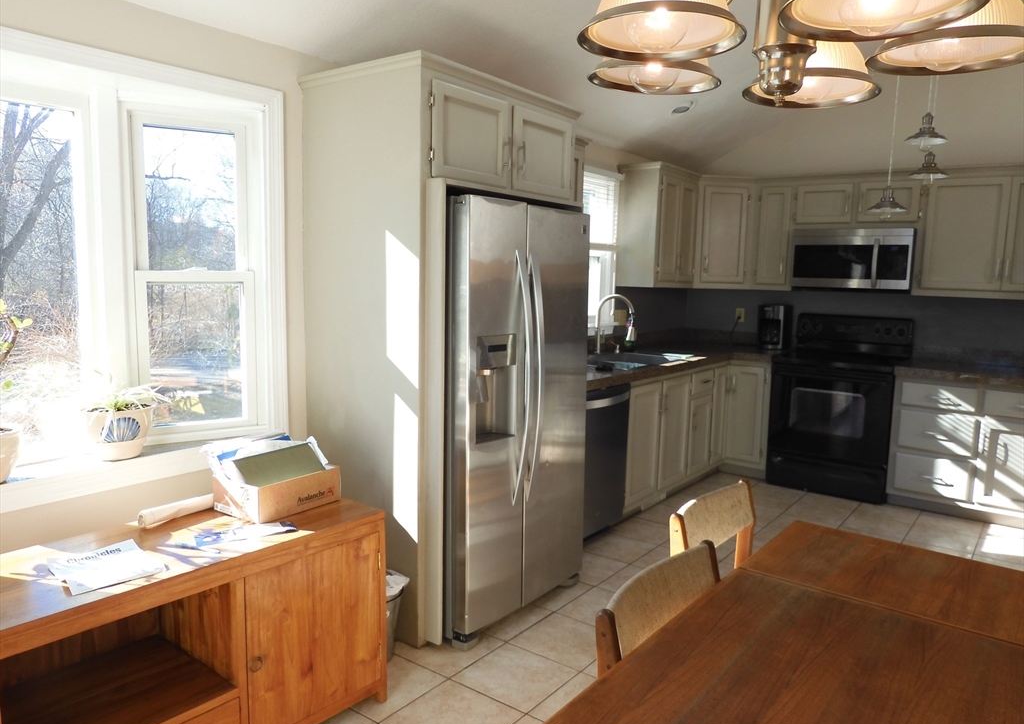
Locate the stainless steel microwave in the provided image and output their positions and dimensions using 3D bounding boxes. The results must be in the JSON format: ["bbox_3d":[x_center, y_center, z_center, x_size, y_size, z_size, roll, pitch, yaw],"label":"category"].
[{"bbox_3d":[2.456,-0.709,5.068,0.764,0.429,0.423,6,8,37],"label":"stainless steel microwave"}]

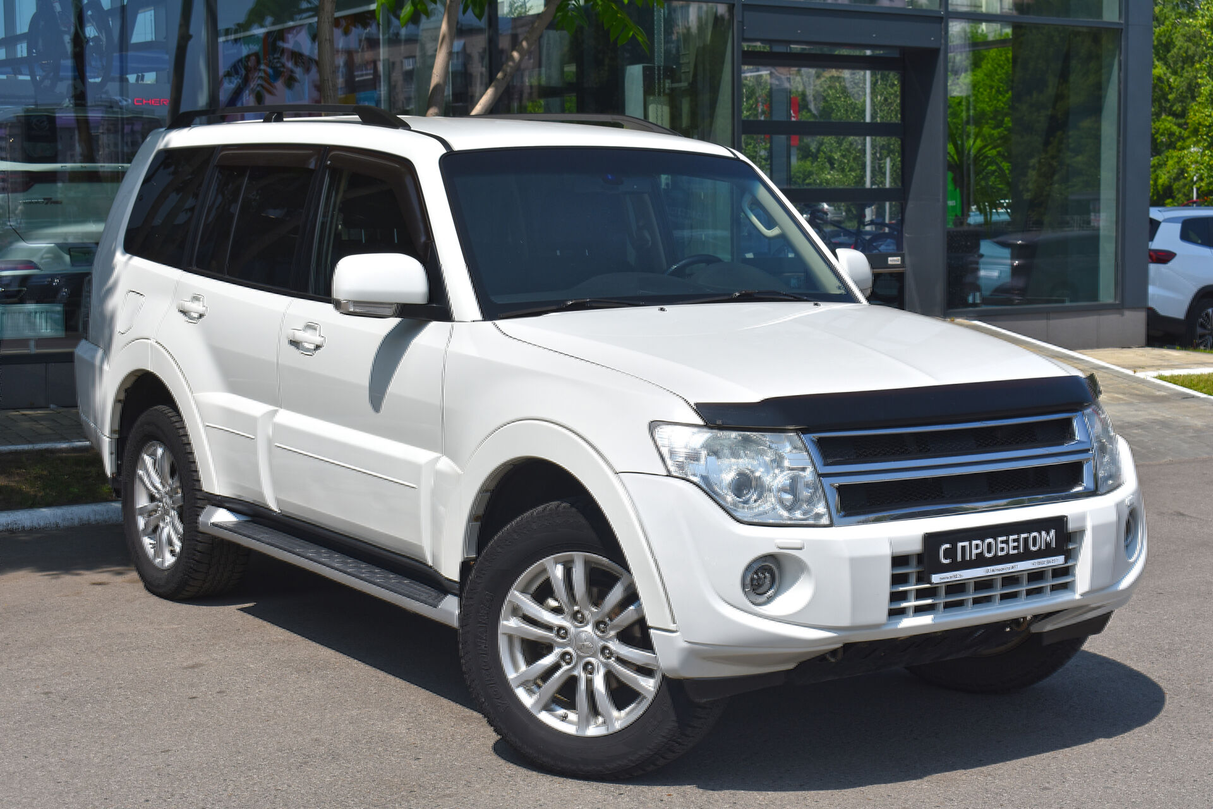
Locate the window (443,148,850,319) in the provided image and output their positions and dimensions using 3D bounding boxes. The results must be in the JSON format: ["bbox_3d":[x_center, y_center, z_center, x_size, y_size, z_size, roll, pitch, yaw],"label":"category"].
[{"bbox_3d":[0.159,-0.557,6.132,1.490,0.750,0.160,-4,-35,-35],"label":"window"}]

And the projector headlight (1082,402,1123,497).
[{"bbox_3d":[1.393,0.100,5.519,0.320,0.250,0.360,-4,7,-35],"label":"projector headlight"}]

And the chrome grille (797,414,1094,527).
[{"bbox_3d":[0.942,0.159,5.033,1.030,0.235,0.140,-4,7,-35],"label":"chrome grille"}]

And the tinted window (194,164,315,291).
[{"bbox_3d":[-1.205,-0.628,6.706,0.050,0.452,0.993,14,-3,-35],"label":"tinted window"}]

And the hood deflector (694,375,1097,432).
[{"bbox_3d":[0.870,-0.004,5.122,1.470,0.095,0.180,-4,7,-35],"label":"hood deflector"}]

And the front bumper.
[{"bbox_3d":[0.898,0.377,5.177,1.820,0.480,0.500,-4,7,-35],"label":"front bumper"}]

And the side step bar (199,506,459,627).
[{"bbox_3d":[-0.862,0.499,6.236,0.210,0.110,1.830,-4,7,-35],"label":"side step bar"}]

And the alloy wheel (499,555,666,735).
[{"bbox_3d":[-0.025,0.629,5.142,0.487,0.487,0.190,3,4,25],"label":"alloy wheel"}]

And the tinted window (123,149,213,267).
[{"bbox_3d":[-1.695,-0.764,7.425,0.050,0.464,0.664,14,-3,-35],"label":"tinted window"}]

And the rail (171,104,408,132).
[{"bbox_3d":[-1.214,-1.038,7.027,0.080,0.105,2.000,-4,8,-35],"label":"rail"}]

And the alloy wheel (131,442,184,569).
[{"bbox_3d":[-1.634,0.382,7.399,0.190,0.487,0.487,-4,7,-35],"label":"alloy wheel"}]

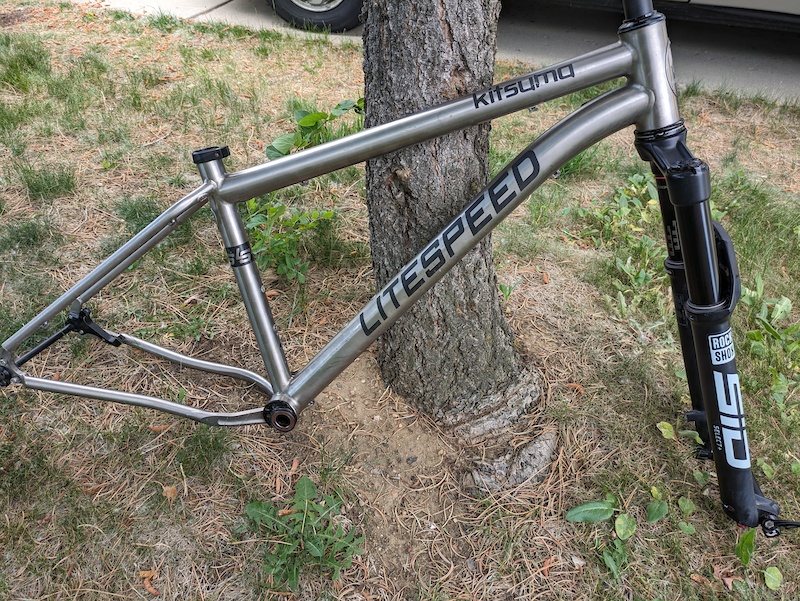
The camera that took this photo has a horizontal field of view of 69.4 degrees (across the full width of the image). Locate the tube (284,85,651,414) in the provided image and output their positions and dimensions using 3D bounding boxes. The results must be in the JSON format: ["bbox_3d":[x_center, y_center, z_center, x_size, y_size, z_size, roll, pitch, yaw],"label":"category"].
[{"bbox_3d":[0.051,-0.046,0.805,0.074,0.671,0.048,43,23,-11],"label":"tube"}]

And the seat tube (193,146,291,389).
[{"bbox_3d":[-0.222,-0.026,0.858,0.041,0.395,0.040,-8,23,12],"label":"seat tube"}]

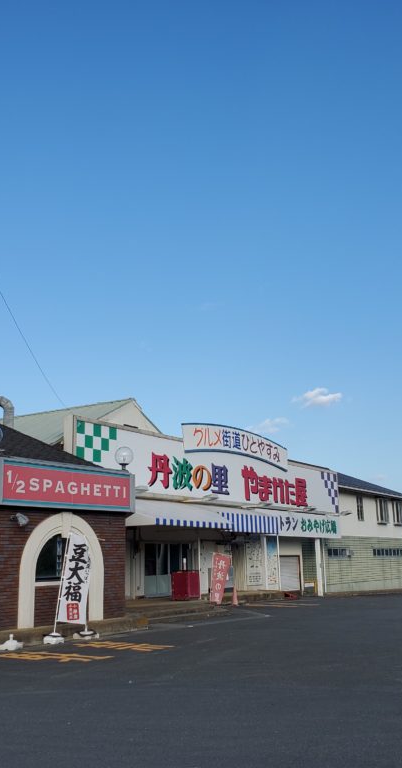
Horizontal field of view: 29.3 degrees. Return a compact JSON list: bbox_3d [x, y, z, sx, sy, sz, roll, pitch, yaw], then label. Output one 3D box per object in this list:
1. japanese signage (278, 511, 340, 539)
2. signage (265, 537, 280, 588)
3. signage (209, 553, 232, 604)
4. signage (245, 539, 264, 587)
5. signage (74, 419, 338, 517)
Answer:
[{"bbox_3d":[4.070,5.785,31.511,0.150,0.980,7.500,-9,-15,33],"label":"japanese signage"},{"bbox_3d":[3.287,8.217,35.207,0.650,2.250,0.060,-9,-15,33],"label":"signage"},{"bbox_3d":[0.697,6.965,27.500,0.650,1.820,0.100,1,-13,-7],"label":"signage"},{"bbox_3d":[2.531,8.298,35.713,0.900,2.100,0.060,-9,-15,33],"label":"signage"},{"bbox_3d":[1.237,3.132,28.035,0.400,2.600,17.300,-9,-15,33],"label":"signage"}]

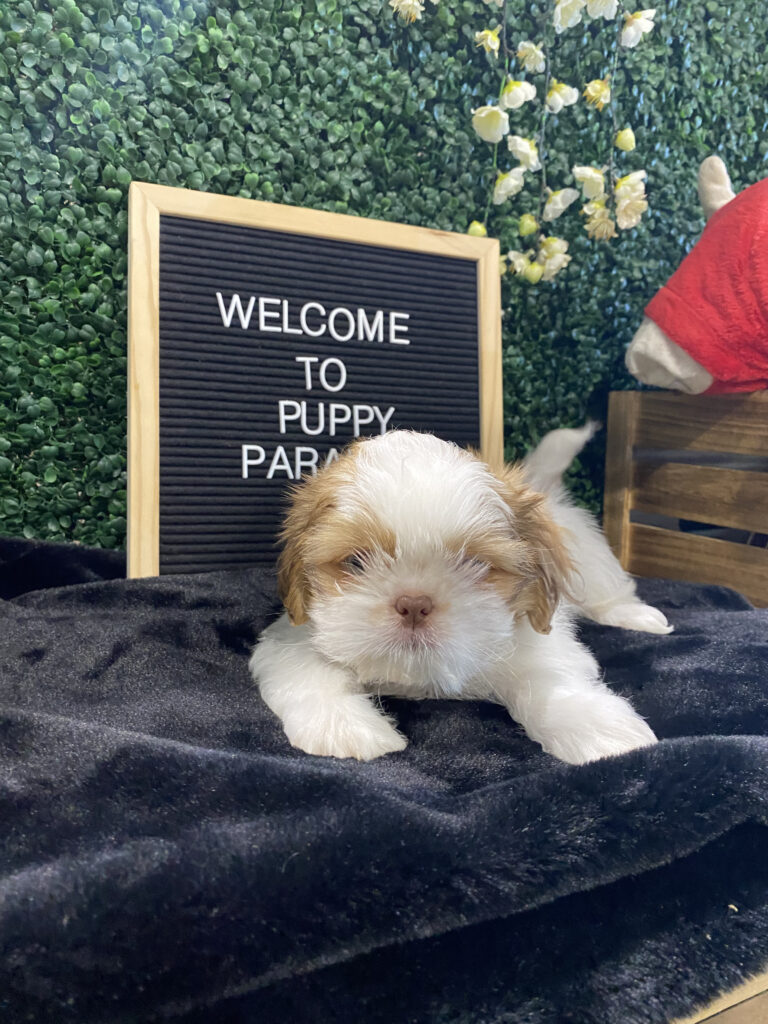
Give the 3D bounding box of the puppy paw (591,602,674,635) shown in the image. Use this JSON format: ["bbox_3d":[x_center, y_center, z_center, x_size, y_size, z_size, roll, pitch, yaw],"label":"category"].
[{"bbox_3d":[0.146,0.061,0.452,0.042,0.018,0.027,6,7,38],"label":"puppy paw"}]

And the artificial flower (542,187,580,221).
[{"bbox_3d":[0.148,-0.257,0.640,0.029,0.025,0.025,-1,6,-30],"label":"artificial flower"}]

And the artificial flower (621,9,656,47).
[{"bbox_3d":[0.218,-0.416,0.660,0.027,0.028,0.029,6,6,36],"label":"artificial flower"}]

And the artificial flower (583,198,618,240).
[{"bbox_3d":[0.186,-0.251,0.660,0.029,0.032,0.026,1,5,-12],"label":"artificial flower"}]

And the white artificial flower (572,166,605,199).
[{"bbox_3d":[0.183,-0.296,0.690,0.027,0.030,0.029,-8,12,-44],"label":"white artificial flower"}]

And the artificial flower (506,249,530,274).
[{"bbox_3d":[0.109,-0.204,0.625,0.021,0.022,0.021,4,5,17],"label":"artificial flower"}]

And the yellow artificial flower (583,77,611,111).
[{"bbox_3d":[0.180,-0.353,0.650,0.024,0.027,0.024,3,5,12],"label":"yellow artificial flower"}]

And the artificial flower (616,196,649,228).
[{"bbox_3d":[0.226,-0.273,0.700,0.030,0.030,0.024,-3,9,-20],"label":"artificial flower"}]

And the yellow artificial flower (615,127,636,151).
[{"bbox_3d":[0.217,-0.335,0.690,0.020,0.022,0.020,-3,9,-24],"label":"yellow artificial flower"}]

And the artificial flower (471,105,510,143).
[{"bbox_3d":[0.090,-0.328,0.650,0.032,0.032,0.026,3,9,18],"label":"artificial flower"}]

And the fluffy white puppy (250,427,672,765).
[{"bbox_3d":[0.056,0.016,0.376,0.157,0.119,0.215,3,9,18],"label":"fluffy white puppy"}]

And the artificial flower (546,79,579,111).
[{"bbox_3d":[0.156,-0.364,0.672,0.027,0.030,0.029,8,11,40],"label":"artificial flower"}]

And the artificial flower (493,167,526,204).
[{"bbox_3d":[0.109,-0.284,0.668,0.027,0.032,0.029,9,12,44],"label":"artificial flower"}]

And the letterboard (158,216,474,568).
[{"bbox_3d":[-0.037,-0.073,0.532,0.240,0.240,0.018,0,-2,-22],"label":"letterboard"}]

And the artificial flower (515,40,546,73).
[{"bbox_3d":[0.127,-0.391,0.660,0.026,0.028,0.028,-7,11,-40],"label":"artificial flower"}]

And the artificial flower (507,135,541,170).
[{"bbox_3d":[0.113,-0.290,0.620,0.027,0.027,0.024,5,6,23],"label":"artificial flower"}]

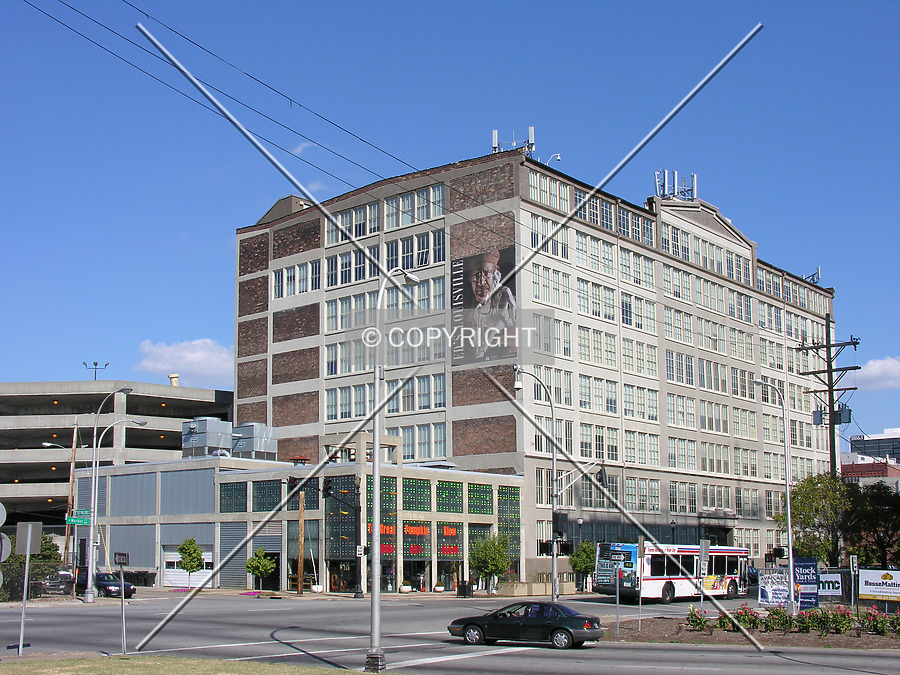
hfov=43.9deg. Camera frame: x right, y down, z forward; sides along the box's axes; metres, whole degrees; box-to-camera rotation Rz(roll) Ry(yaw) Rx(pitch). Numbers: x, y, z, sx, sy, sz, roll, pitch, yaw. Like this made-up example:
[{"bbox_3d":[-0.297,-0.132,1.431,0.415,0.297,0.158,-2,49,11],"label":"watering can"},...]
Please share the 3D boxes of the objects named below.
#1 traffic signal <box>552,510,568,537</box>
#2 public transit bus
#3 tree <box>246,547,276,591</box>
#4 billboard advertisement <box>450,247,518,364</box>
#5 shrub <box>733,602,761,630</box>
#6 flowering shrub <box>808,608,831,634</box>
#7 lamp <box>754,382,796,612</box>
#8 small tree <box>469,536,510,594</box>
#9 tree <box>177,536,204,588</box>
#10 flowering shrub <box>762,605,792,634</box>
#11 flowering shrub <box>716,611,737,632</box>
[{"bbox_3d":[4.301,7.232,43.418,0.420,0.930,0.450,-9,-14,39],"label":"traffic signal"},{"bbox_3d":[12.297,12.693,60.378,2.600,2.980,12.240,-9,-15,39],"label":"public transit bus"},{"bbox_3d":[-10.979,13.473,65.119,1.747,2.555,1.747,0,-11,0],"label":"tree"},{"bbox_3d":[2.658,-2.362,88.722,6.605,8.837,0.120,-9,-14,39],"label":"billboard advertisement"},{"bbox_3d":[8.749,8.232,32.963,0.882,0.829,0.882,-3,-11,14],"label":"shrub"},{"bbox_3d":[11.812,9.086,35.740,0.703,0.792,0.703,0,-11,0],"label":"flowering shrub"},{"bbox_3d":[13.804,6.728,47.930,1.800,10.080,0.500,-7,-13,36],"label":"lamp"},{"bbox_3d":[2.372,13.462,66.300,2.500,3.500,2.500,0,-10,0],"label":"small tree"},{"bbox_3d":[-17.929,15.676,77.558,1.934,3.660,1.934,2,-11,-13],"label":"tree"},{"bbox_3d":[10.692,9.158,36.500,0.980,0.920,0.980,0,-10,0],"label":"flowering shrub"},{"bbox_3d":[8.109,8.327,32.853,0.587,0.605,0.587,-3,-11,13],"label":"flowering shrub"}]

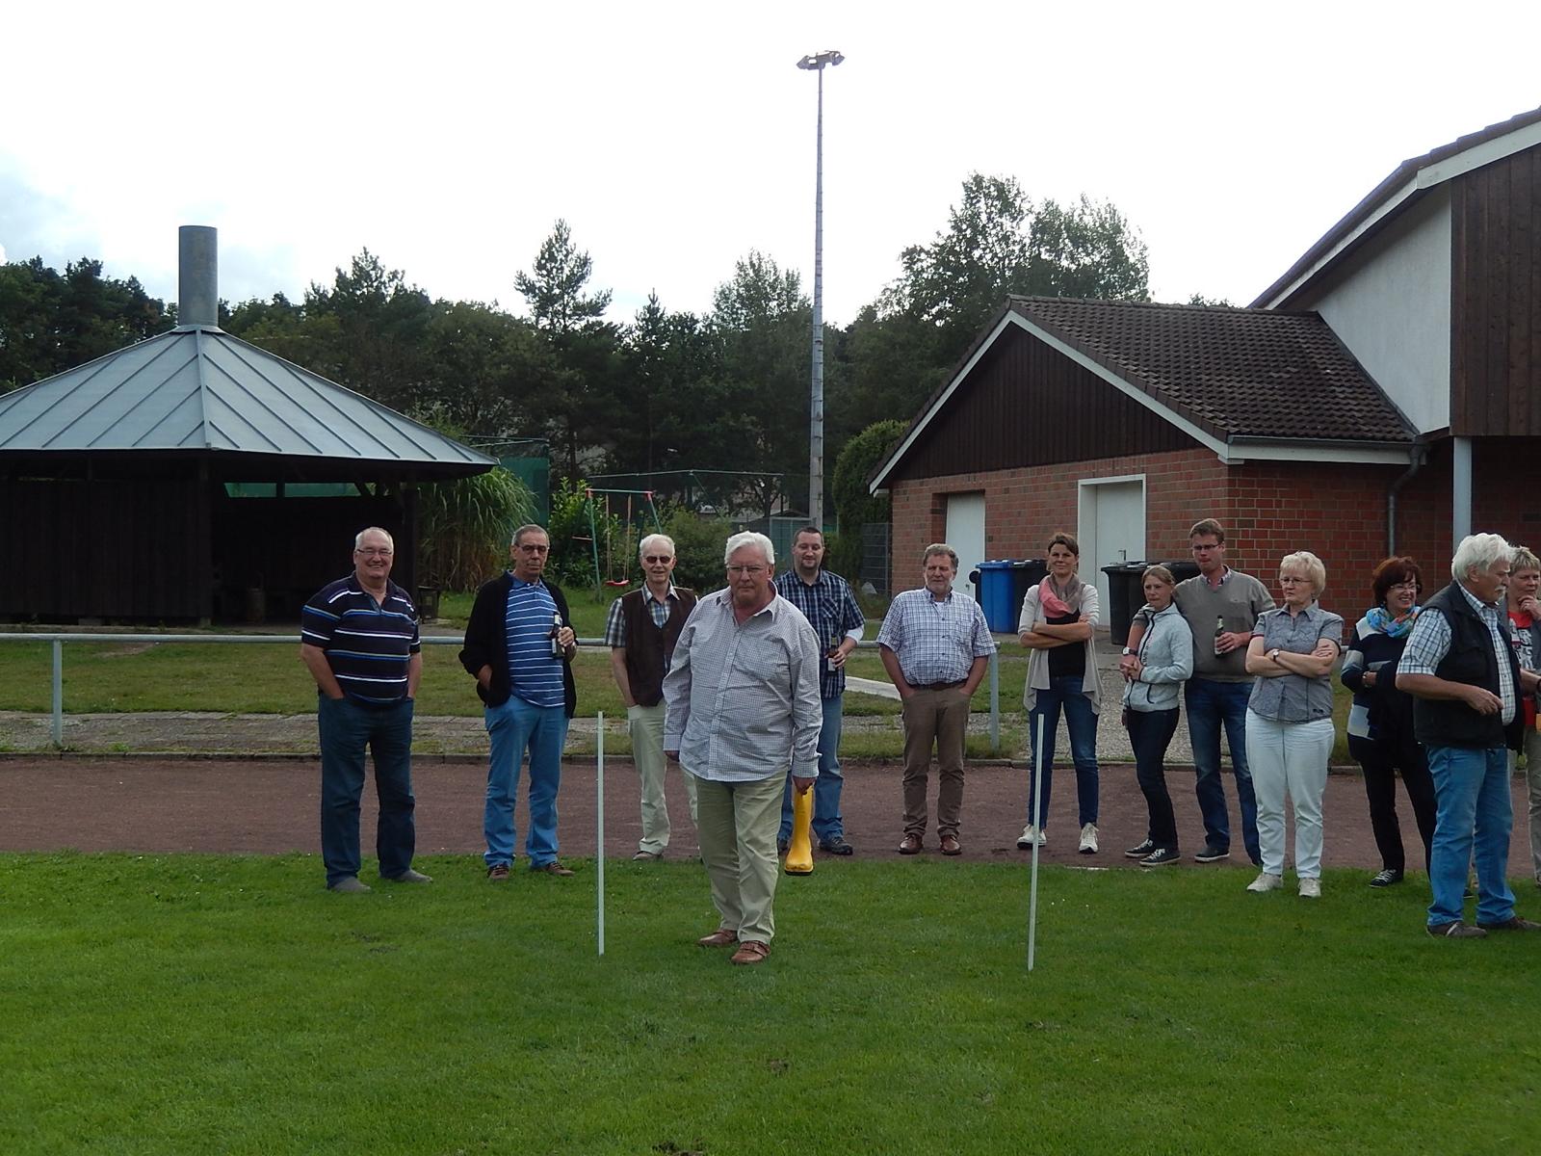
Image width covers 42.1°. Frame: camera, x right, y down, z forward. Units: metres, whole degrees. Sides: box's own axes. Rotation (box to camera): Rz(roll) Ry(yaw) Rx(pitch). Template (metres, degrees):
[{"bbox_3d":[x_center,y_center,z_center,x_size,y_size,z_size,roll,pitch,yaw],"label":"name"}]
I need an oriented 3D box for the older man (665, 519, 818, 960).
[{"bbox_3d":[-0.104,0.678,8.322,0.610,1.752,0.500,1,0,12],"label":"older man"}]

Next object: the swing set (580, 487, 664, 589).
[{"bbox_3d":[-2.720,-0.587,35.500,1.700,1.980,1.500,0,1,-35],"label":"swing set"}]

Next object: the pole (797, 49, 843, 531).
[{"bbox_3d":[1.314,-6.993,54.000,1.350,14.539,0.650,1,1,30],"label":"pole"}]

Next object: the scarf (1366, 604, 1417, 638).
[{"bbox_3d":[3.184,0.218,10.200,0.310,0.185,0.260,1,0,7],"label":"scarf"}]

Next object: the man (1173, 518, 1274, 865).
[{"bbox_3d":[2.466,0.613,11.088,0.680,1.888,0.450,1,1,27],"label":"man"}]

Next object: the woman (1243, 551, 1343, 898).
[{"bbox_3d":[2.615,0.715,10.002,0.500,1.704,0.420,1,0,24],"label":"woman"}]

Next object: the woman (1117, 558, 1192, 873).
[{"bbox_3d":[2.150,0.738,11.114,0.420,1.632,0.420,1,1,41],"label":"woman"}]

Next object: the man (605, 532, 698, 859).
[{"bbox_3d":[-0.621,0.636,11.070,0.570,1.784,0.380,1,0,-5],"label":"man"}]

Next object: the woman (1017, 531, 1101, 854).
[{"bbox_3d":[1.640,0.627,11.331,0.480,1.793,0.400,1,0,9],"label":"woman"}]

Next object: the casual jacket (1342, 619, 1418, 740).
[{"bbox_3d":[3.166,0.513,10.220,0.520,0.700,0.360,1,0,7],"label":"casual jacket"}]

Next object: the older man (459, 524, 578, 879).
[{"bbox_3d":[-1.305,0.623,10.423,0.600,1.806,0.420,0,0,-8],"label":"older man"}]

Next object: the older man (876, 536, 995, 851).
[{"bbox_3d":[0.950,0.673,11.313,0.670,1.736,0.420,1,0,3],"label":"older man"}]

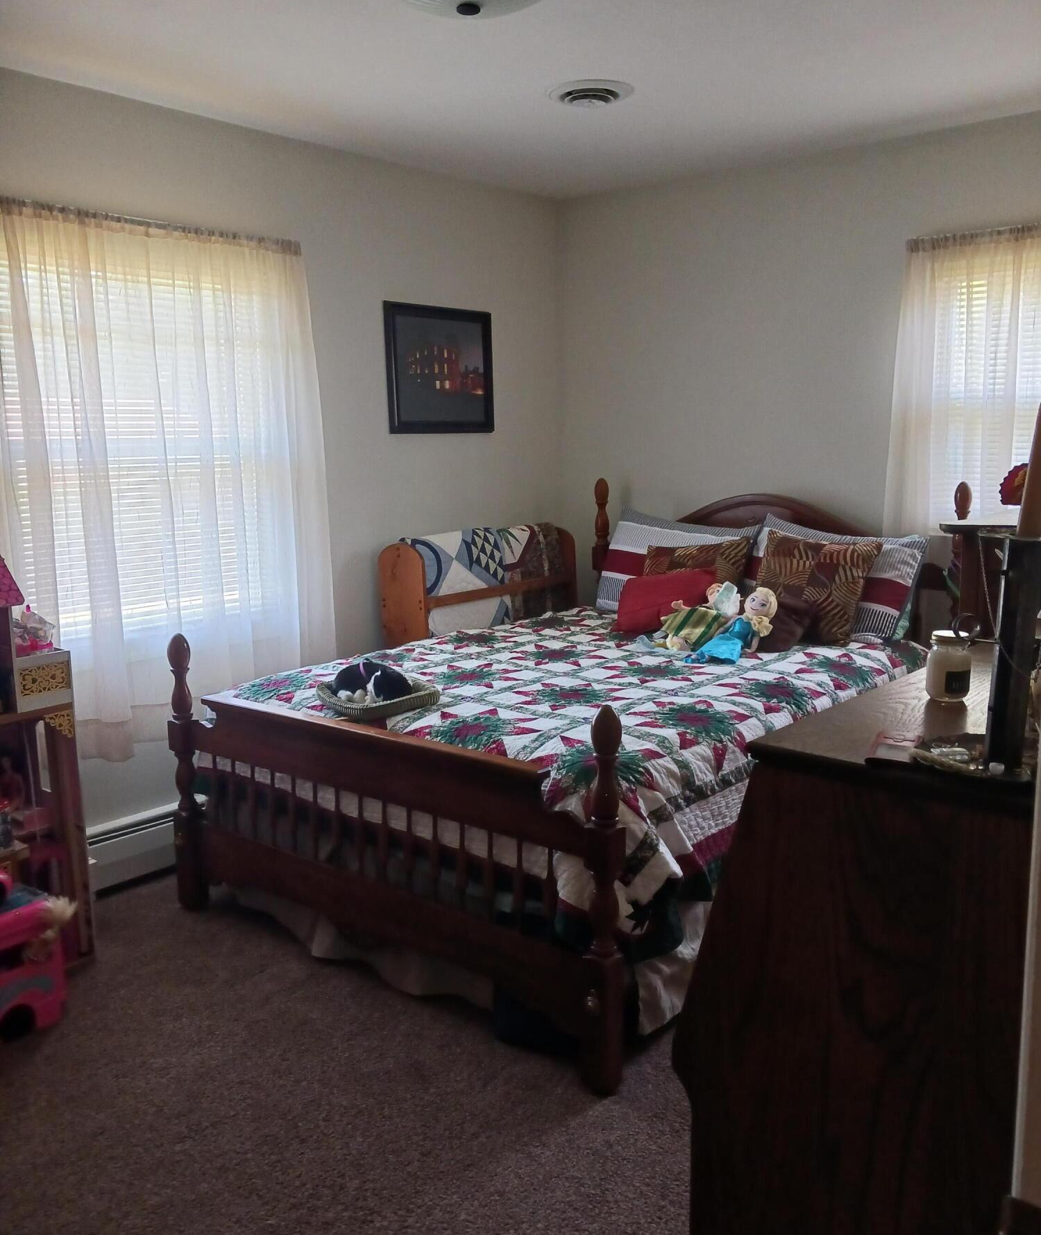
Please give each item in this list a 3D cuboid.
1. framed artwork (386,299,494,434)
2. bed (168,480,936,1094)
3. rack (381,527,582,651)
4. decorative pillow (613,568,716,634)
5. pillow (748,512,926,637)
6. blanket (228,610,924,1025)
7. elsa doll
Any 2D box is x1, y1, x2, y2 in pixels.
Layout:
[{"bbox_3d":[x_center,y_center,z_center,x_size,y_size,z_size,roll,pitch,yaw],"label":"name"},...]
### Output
[{"bbox_3d":[-0.310,-0.986,4.332,0.027,0.490,0.602,7,13,40],"label":"framed artwork"},{"bbox_3d":[0.269,0.195,3.465,1.592,1.167,2.197,7,12,39],"label":"bed"},{"bbox_3d":[-0.139,0.135,4.491,0.292,0.957,0.925,7,13,40],"label":"rack"},{"bbox_3d":[0.528,-0.061,3.918,0.364,0.247,0.122,-2,-24,22],"label":"decorative pillow"},{"bbox_3d":[1.106,-0.137,3.814,0.605,0.408,0.156,12,-11,41],"label":"pillow"},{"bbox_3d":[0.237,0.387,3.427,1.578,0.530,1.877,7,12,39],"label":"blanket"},{"bbox_3d":[0.672,0.026,3.430,0.401,0.129,0.163,-38,47,-26],"label":"elsa doll"}]

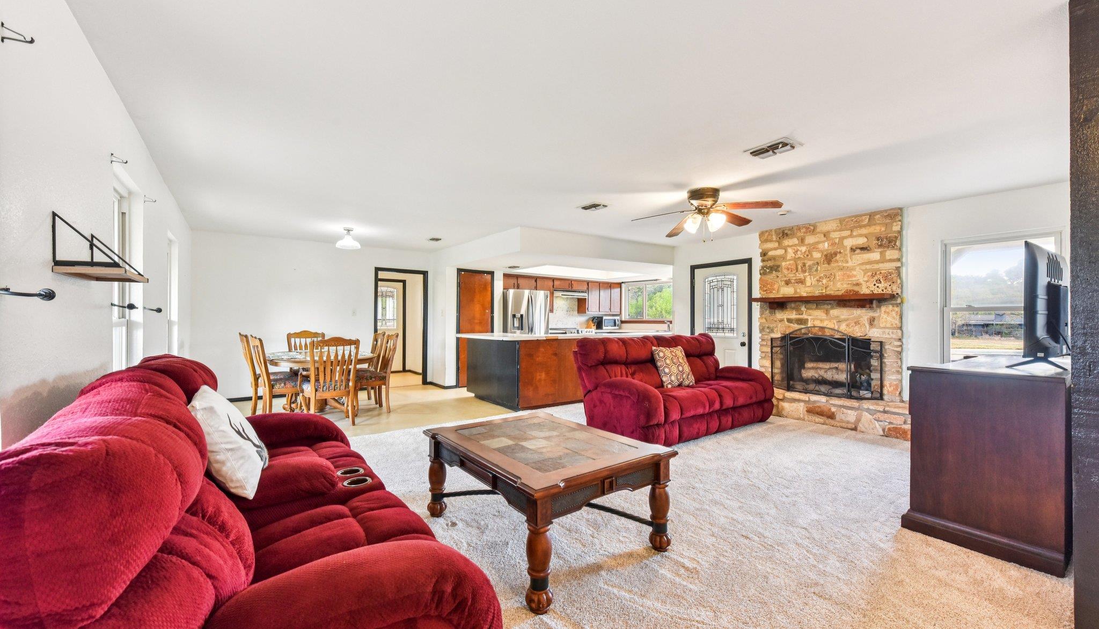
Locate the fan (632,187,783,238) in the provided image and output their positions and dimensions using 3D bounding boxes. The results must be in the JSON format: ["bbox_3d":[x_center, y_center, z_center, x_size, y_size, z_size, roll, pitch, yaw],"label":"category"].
[{"bbox_3d":[1.465,-0.955,4.060,1.300,0.440,1.300,0,0,-36],"label":"fan"}]

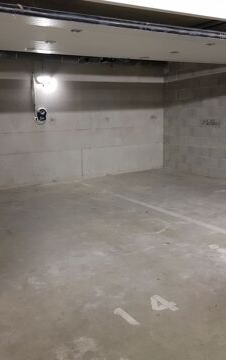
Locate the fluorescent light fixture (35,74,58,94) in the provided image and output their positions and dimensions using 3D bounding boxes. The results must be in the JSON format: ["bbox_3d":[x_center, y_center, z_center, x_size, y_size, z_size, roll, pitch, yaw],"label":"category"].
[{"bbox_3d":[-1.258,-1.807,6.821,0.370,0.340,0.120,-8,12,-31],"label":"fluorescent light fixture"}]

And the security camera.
[{"bbox_3d":[-1.360,-1.208,6.858,0.190,0.280,0.120,-8,12,-31],"label":"security camera"}]

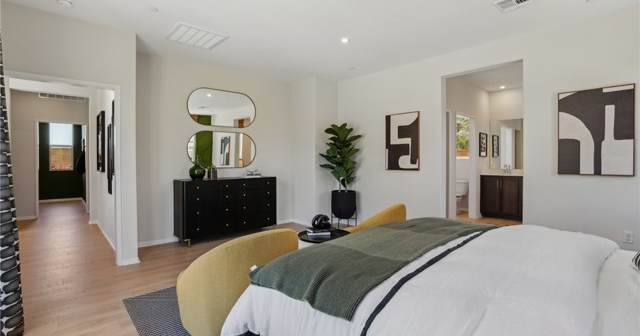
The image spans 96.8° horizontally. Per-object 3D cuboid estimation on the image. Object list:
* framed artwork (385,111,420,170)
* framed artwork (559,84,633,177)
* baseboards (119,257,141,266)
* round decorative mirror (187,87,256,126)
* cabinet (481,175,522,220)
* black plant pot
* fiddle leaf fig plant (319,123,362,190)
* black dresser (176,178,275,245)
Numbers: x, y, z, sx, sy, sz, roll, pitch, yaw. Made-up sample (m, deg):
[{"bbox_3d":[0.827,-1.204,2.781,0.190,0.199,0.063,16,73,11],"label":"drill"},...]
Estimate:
[{"bbox_3d":[1.321,-0.409,4.547,0.580,0.910,0.040,1,2,44],"label":"framed artwork"},{"bbox_3d":[2.907,-0.376,3.016,0.574,0.915,0.040,1,2,44],"label":"framed artwork"},{"bbox_3d":[-2.262,1.100,3.379,0.219,0.091,0.016,-1,2,-39],"label":"baseboards"},{"bbox_3d":[-1.582,-0.978,4.711,1.154,0.595,0.030,-1,2,-39],"label":"round decorative mirror"},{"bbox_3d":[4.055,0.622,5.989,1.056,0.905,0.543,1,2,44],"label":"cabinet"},{"bbox_3d":[0.425,0.658,5.080,0.453,0.518,0.453,0,1,0],"label":"black plant pot"},{"bbox_3d":[0.375,-0.198,5.080,0.734,1.193,0.694,0,1,0],"label":"fiddle leaf fig plant"},{"bbox_3d":[-1.471,0.647,4.638,1.458,0.936,0.453,-1,2,-39],"label":"black dresser"}]

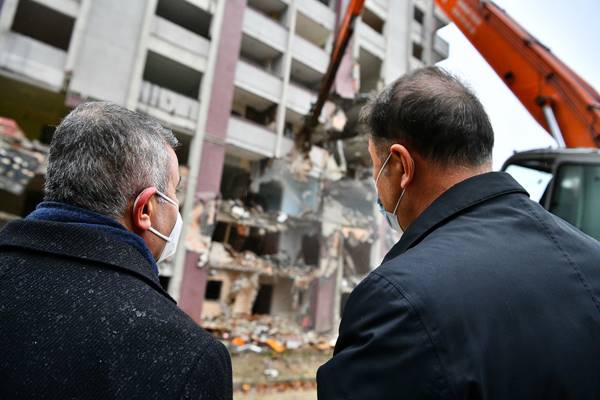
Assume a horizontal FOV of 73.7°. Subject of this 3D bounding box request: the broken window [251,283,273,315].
[{"bbox_3d":[-1.810,4.801,19.302,0.980,1.380,0.200,14,-16,-34],"label":"broken window"}]

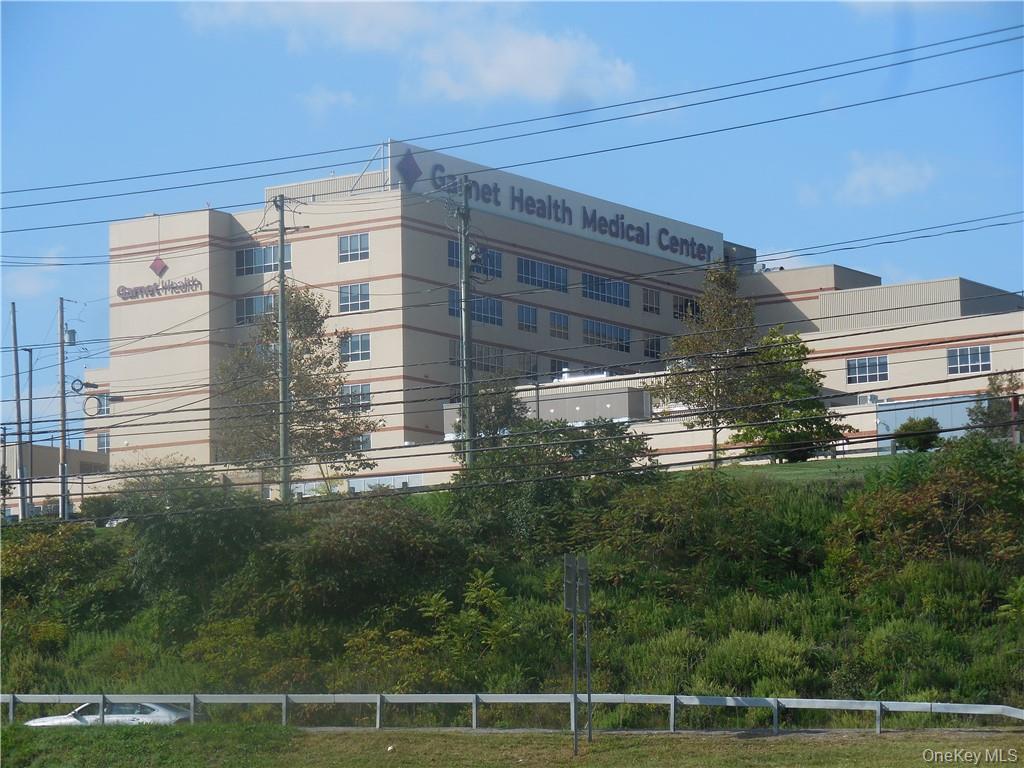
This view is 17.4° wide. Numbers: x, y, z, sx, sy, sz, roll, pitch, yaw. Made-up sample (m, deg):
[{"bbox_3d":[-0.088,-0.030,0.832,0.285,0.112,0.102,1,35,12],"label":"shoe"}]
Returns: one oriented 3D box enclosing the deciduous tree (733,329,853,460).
[{"bbox_3d":[17.932,0.743,216.000,7.883,8.917,7.489,-1,-8,0],"label":"deciduous tree"}]

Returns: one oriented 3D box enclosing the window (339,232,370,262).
[{"bbox_3d":[-13.675,-11.783,290.152,3.264,2.336,0.150,-6,-9,33],"label":"window"}]

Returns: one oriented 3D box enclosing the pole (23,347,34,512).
[{"bbox_3d":[-29.446,2.777,204.000,0.550,10.131,0.250,-1,-8,0],"label":"pole"}]

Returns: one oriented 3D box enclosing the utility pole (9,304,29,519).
[{"bbox_3d":[-28.346,1.608,192.000,0.370,12.349,0.370,-3,-8,0],"label":"utility pole"}]

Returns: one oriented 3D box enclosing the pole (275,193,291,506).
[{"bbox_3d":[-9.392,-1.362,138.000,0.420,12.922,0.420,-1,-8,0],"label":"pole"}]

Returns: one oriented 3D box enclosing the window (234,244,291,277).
[{"bbox_3d":[-21.956,-10.890,295.500,6.281,2.345,0.150,-6,-9,33],"label":"window"}]

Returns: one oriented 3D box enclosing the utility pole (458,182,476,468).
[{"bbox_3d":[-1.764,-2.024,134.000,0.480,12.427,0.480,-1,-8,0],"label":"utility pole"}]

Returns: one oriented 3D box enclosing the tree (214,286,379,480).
[{"bbox_3d":[-12.120,0.450,188.000,9.224,11.867,8.762,-1,-8,0],"label":"tree"}]

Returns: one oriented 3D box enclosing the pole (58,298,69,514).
[{"bbox_3d":[-25.225,1.378,188.000,0.400,12.598,0.400,-1,-8,0],"label":"pole"}]

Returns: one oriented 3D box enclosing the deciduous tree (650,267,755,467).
[{"bbox_3d":[12.266,-1.020,213.000,6.627,12.935,6.296,-1,-8,0],"label":"deciduous tree"}]

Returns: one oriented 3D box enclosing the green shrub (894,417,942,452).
[{"bbox_3d":[26.997,3.420,222.000,3.188,2.524,3.028,-1,-8,0],"label":"green shrub"}]

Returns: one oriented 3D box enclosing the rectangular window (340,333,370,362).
[{"bbox_3d":[-13.578,-3.048,289.015,3.251,2.274,0.150,-6,-9,33],"label":"rectangular window"}]

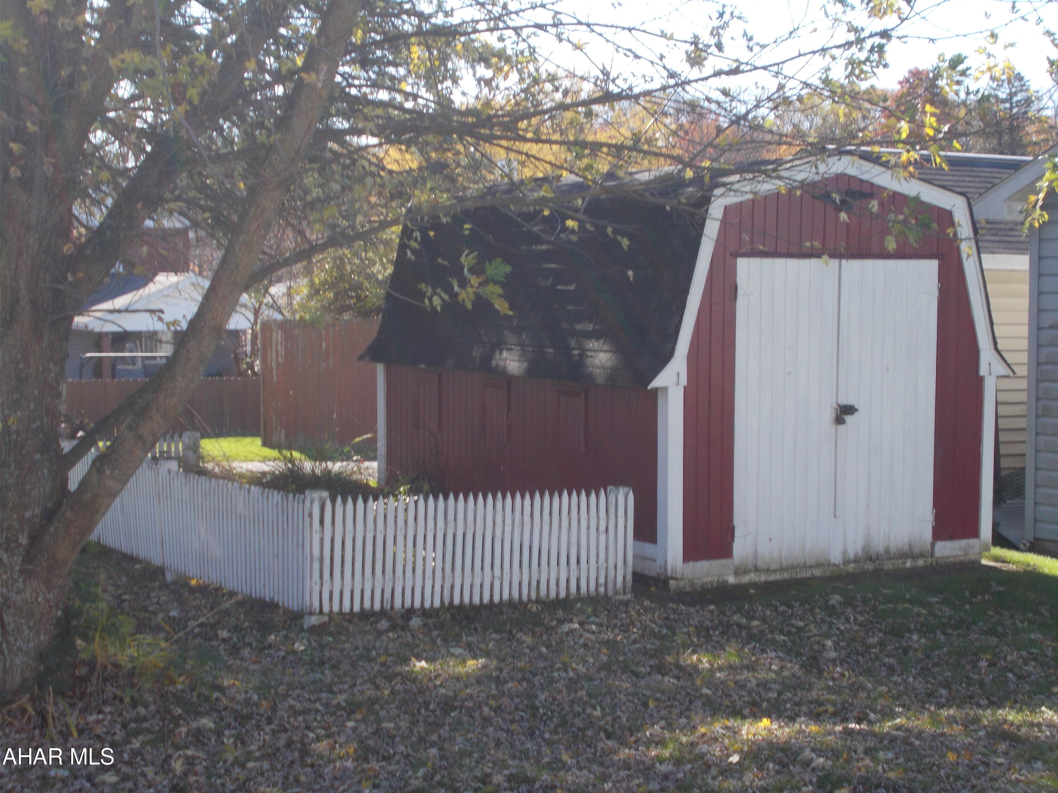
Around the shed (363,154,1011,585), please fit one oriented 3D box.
[{"bbox_3d":[0.911,-0.292,13.558,2.750,2.490,3.800,-2,4,-30],"label":"shed"}]

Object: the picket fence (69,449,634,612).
[{"bbox_3d":[-1.289,0.688,12.329,1.940,0.655,4.000,-2,4,-30],"label":"picket fence"}]

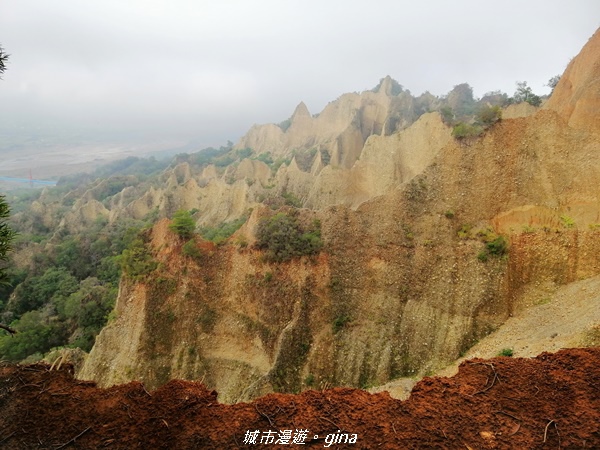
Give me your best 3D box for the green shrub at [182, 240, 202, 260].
[{"bbox_3d":[-12.741,3.022,53.418,2.370,2.112,2.015,-3,14,-14],"label":"green shrub"}]

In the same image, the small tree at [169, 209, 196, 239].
[{"bbox_3d":[-14.127,-0.060,54.189,3.367,3.026,3.030,-4,14,-15],"label":"small tree"}]

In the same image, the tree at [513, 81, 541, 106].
[{"bbox_3d":[36.934,-21.443,73.492,4.566,4.154,4.109,7,15,25],"label":"tree"}]

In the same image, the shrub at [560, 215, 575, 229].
[{"bbox_3d":[26.540,-0.347,44.716,1.389,1.281,1.111,8,16,30],"label":"shrub"}]

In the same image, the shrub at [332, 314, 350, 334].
[{"bbox_3d":[4.657,11.165,50.573,2.020,2.024,1.616,1,14,6],"label":"shrub"}]

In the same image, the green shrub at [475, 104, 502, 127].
[{"bbox_3d":[26.356,-15.310,63.016,3.915,3.065,3.328,6,15,21],"label":"green shrub"}]

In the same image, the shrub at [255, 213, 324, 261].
[{"bbox_3d":[-1.351,1.469,52.962,7.991,5.231,5.194,0,14,-1],"label":"shrub"}]

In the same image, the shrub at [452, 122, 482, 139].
[{"bbox_3d":[22.560,-12.728,60.704,4.041,2.088,3.233,5,15,19],"label":"shrub"}]

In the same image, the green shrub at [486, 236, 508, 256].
[{"bbox_3d":[20.450,2.226,46.667,2.278,1.829,1.936,6,15,24],"label":"green shrub"}]

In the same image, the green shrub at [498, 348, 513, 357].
[{"bbox_3d":[18.080,11.217,39.652,1.230,0.650,0.950,7,16,26],"label":"green shrub"}]

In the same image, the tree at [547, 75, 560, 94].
[{"bbox_3d":[40.767,-22.287,71.493,2.776,3.092,2.776,7,16,27],"label":"tree"}]

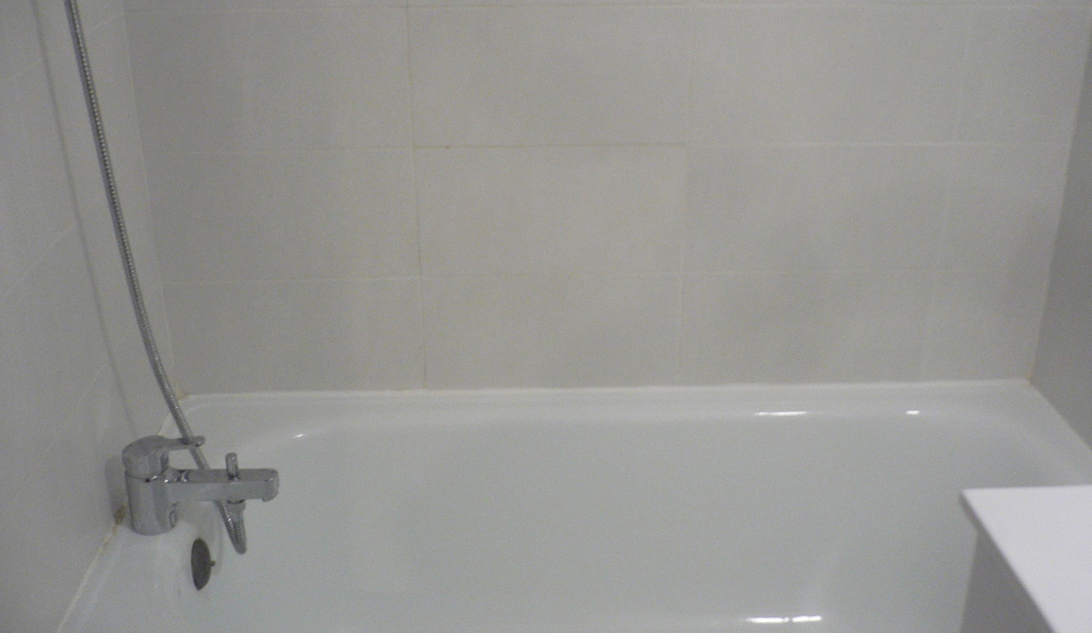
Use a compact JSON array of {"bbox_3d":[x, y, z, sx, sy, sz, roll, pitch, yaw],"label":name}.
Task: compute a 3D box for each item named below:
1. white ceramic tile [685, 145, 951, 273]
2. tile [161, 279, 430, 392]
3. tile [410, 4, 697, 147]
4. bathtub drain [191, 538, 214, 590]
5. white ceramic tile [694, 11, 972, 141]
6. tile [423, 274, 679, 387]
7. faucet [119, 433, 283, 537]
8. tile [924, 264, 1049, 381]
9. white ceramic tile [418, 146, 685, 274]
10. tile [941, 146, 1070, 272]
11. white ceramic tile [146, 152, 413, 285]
[{"bbox_3d":[0.407,-0.164,1.680,0.397,0.197,0.010,-1,23,-2],"label":"white ceramic tile"},{"bbox_3d":[-0.387,0.031,1.732,0.387,0.193,0.010,-1,23,-2],"label":"tile"},{"bbox_3d":[0.007,-0.341,1.588,0.397,0.197,0.010,-1,23,-2],"label":"tile"},{"bbox_3d":[-0.450,0.325,1.450,0.018,0.069,0.069,-1,23,-2],"label":"bathtub drain"},{"bbox_3d":[0.407,-0.348,1.601,0.397,0.197,0.010,-1,23,-2],"label":"white ceramic tile"},{"bbox_3d":[0.008,0.025,1.745,0.397,0.193,0.010,-1,23,-2],"label":"tile"},{"bbox_3d":[-0.438,0.214,1.403,0.196,0.122,0.060,-1,23,-2],"label":"faucet"},{"bbox_3d":[0.698,0.013,1.768,0.177,0.193,0.010,-1,23,-2],"label":"tile"},{"bbox_3d":[0.008,-0.157,1.667,0.397,0.197,0.010,-1,23,-2],"label":"white ceramic tile"},{"bbox_3d":[0.697,-0.169,1.690,0.177,0.197,0.010,-1,23,-2],"label":"tile"},{"bbox_3d":[-0.388,-0.151,1.654,0.387,0.197,0.010,-1,23,-2],"label":"white ceramic tile"}]

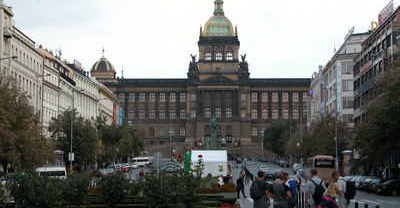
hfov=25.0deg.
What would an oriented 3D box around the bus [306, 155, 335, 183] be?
[{"bbox_3d":[14.170,7.800,106.500,2.500,3.300,10.200,0,-5,1],"label":"bus"}]

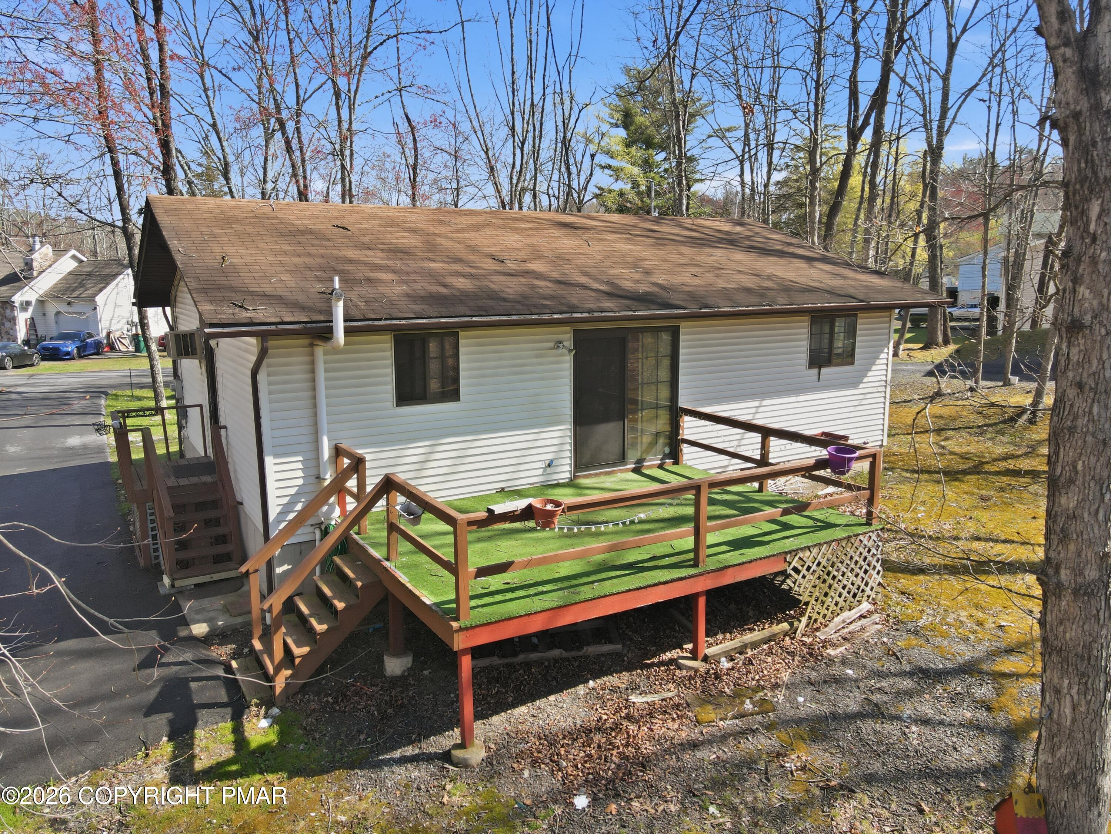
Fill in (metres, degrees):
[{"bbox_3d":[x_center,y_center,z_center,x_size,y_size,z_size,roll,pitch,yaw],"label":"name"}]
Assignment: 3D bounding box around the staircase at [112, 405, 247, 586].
[{"bbox_3d":[-5.240,0.915,10.709,1.230,1.750,3.450,-6,11,-31],"label":"staircase"}]

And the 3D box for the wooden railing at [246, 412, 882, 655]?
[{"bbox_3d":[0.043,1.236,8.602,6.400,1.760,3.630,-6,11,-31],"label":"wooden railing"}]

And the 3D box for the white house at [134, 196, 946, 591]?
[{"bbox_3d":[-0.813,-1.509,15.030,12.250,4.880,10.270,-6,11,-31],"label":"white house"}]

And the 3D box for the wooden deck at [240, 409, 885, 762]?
[{"bbox_3d":[0.052,1.376,8.614,6.400,2.040,3.660,-6,11,-31],"label":"wooden deck"}]

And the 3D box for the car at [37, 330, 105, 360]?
[{"bbox_3d":[-27.265,-4.113,43.616,1.860,1.410,4.600,-1,10,-4],"label":"car"}]

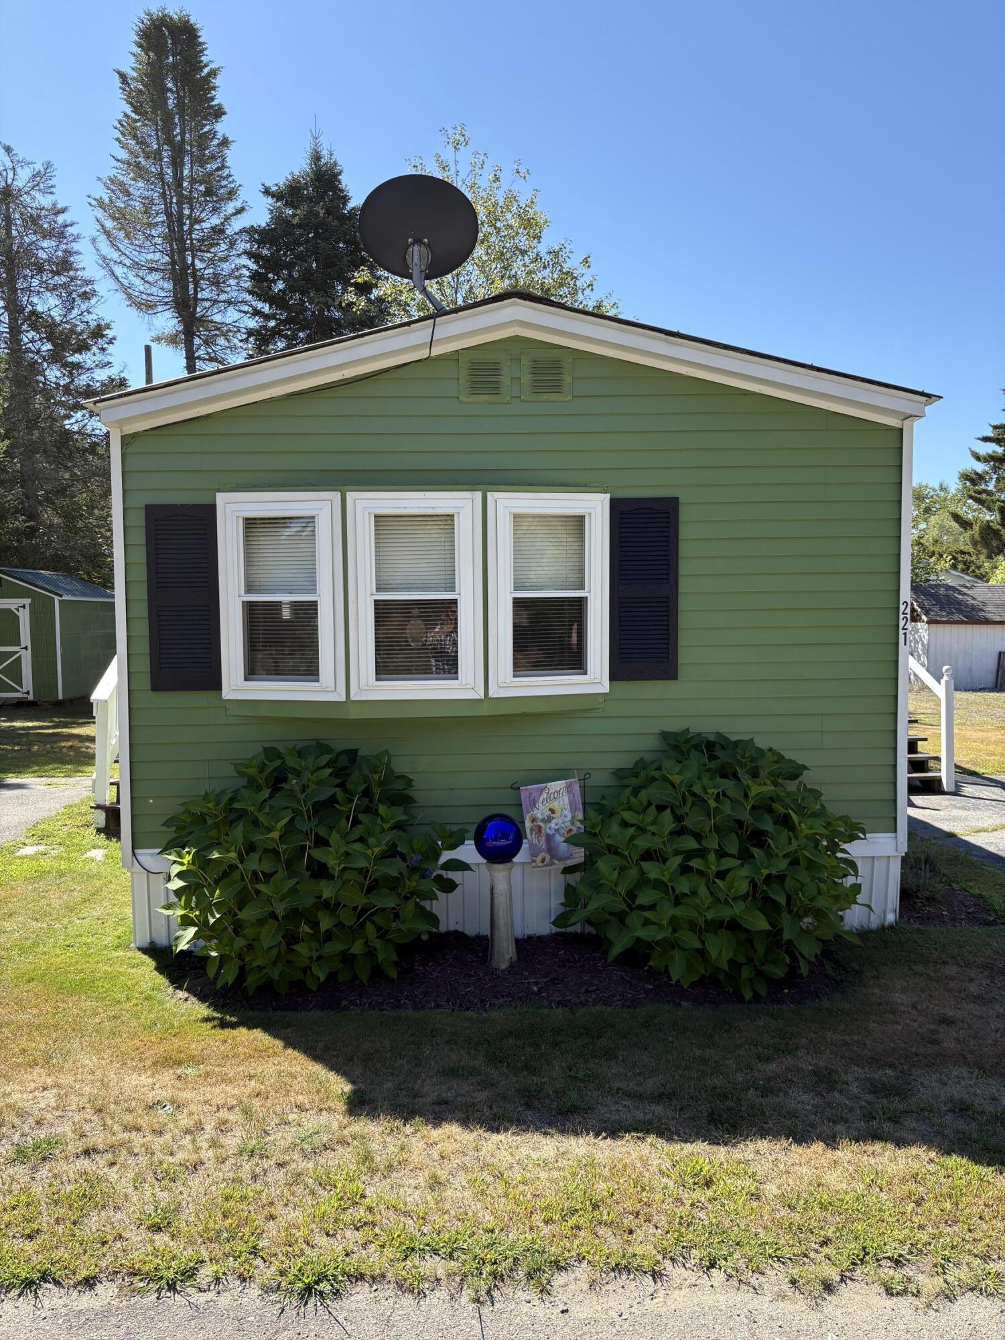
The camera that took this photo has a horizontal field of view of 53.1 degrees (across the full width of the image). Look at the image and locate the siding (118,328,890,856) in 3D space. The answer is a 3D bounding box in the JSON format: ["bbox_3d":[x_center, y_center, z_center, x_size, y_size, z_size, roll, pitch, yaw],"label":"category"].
[{"bbox_3d":[0.089,-0.425,5.574,4.296,2.791,0.150,-1,4,-2],"label":"siding"}]

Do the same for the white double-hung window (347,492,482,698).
[{"bbox_3d":[-0.464,-0.396,5.439,0.717,1.109,0.090,-1,4,-2],"label":"white double-hung window"}]

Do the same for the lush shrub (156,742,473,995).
[{"bbox_3d":[-0.930,0.961,5.000,1.527,1.206,1.150,-1,4,-2],"label":"lush shrub"}]

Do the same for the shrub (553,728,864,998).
[{"bbox_3d":[1.041,0.911,5.070,1.578,1.245,1.150,-1,4,-2],"label":"shrub"}]

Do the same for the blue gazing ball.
[{"bbox_3d":[-0.020,0.880,5.258,0.255,0.255,0.255,-1,4,0],"label":"blue gazing ball"}]

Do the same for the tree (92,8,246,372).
[{"bbox_3d":[-8.833,-8.648,27.208,4.281,17.811,4.281,-1,4,-2],"label":"tree"}]

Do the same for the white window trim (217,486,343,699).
[{"bbox_3d":[-1.186,-0.394,5.467,0.688,1.116,0.090,0,4,7],"label":"white window trim"}]

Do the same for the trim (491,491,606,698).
[{"bbox_3d":[0.250,-0.409,5.525,0.684,1.096,0.090,-2,4,-12],"label":"trim"}]

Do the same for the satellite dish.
[{"bbox_3d":[-0.468,-2.354,5.651,0.659,0.778,0.500,0,4,8],"label":"satellite dish"}]

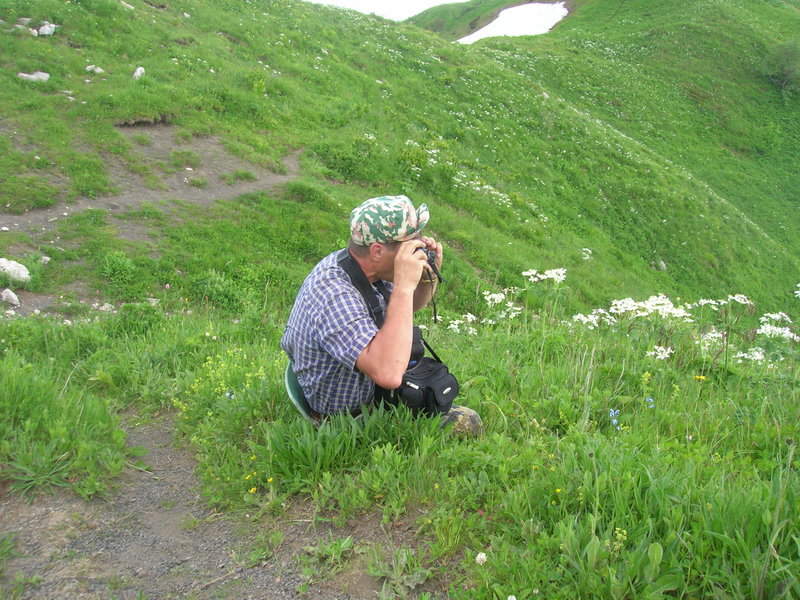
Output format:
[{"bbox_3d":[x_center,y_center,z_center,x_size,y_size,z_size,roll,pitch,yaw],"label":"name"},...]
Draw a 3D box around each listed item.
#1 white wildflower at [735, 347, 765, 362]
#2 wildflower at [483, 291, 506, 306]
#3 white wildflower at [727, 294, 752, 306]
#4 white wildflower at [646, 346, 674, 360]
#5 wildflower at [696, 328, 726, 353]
[{"bbox_3d":[1.468,0.229,3.300,0.122,0.041,0.104,0,12,0],"label":"white wildflower"},{"bbox_3d":[0.439,-0.007,3.650,0.108,0.051,0.092,0,12,0],"label":"wildflower"},{"bbox_3d":[1.555,0.002,3.600,0.116,0.035,0.098,0,12,0],"label":"white wildflower"},{"bbox_3d":[1.094,0.225,3.300,0.114,0.035,0.097,0,12,0],"label":"white wildflower"},{"bbox_3d":[1.343,0.175,3.400,0.118,0.079,0.100,0,12,0],"label":"wildflower"}]

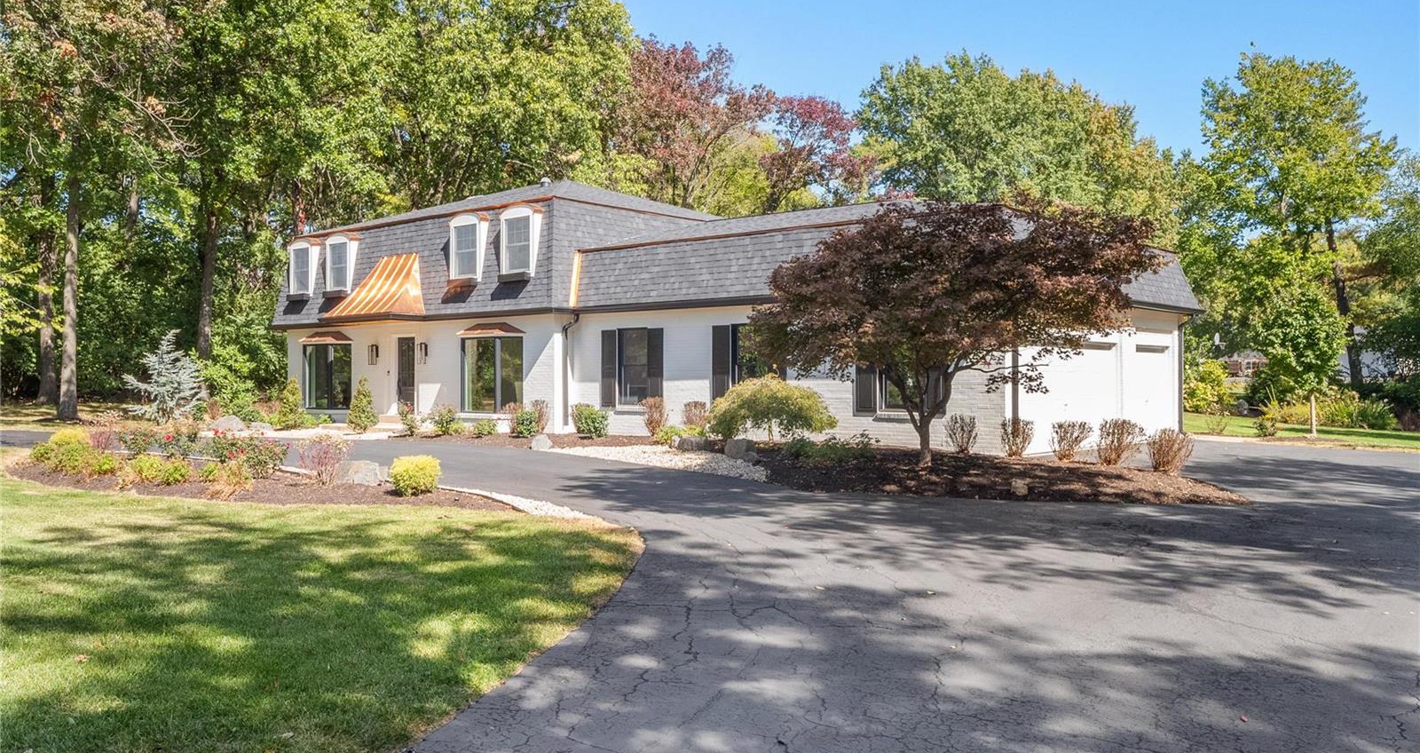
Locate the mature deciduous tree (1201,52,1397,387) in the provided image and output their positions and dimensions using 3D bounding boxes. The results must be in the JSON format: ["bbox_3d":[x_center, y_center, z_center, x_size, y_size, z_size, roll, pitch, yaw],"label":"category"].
[{"bbox_3d":[21.870,-5.360,41.000,7.400,13.330,7.200,0,0,0],"label":"mature deciduous tree"}]

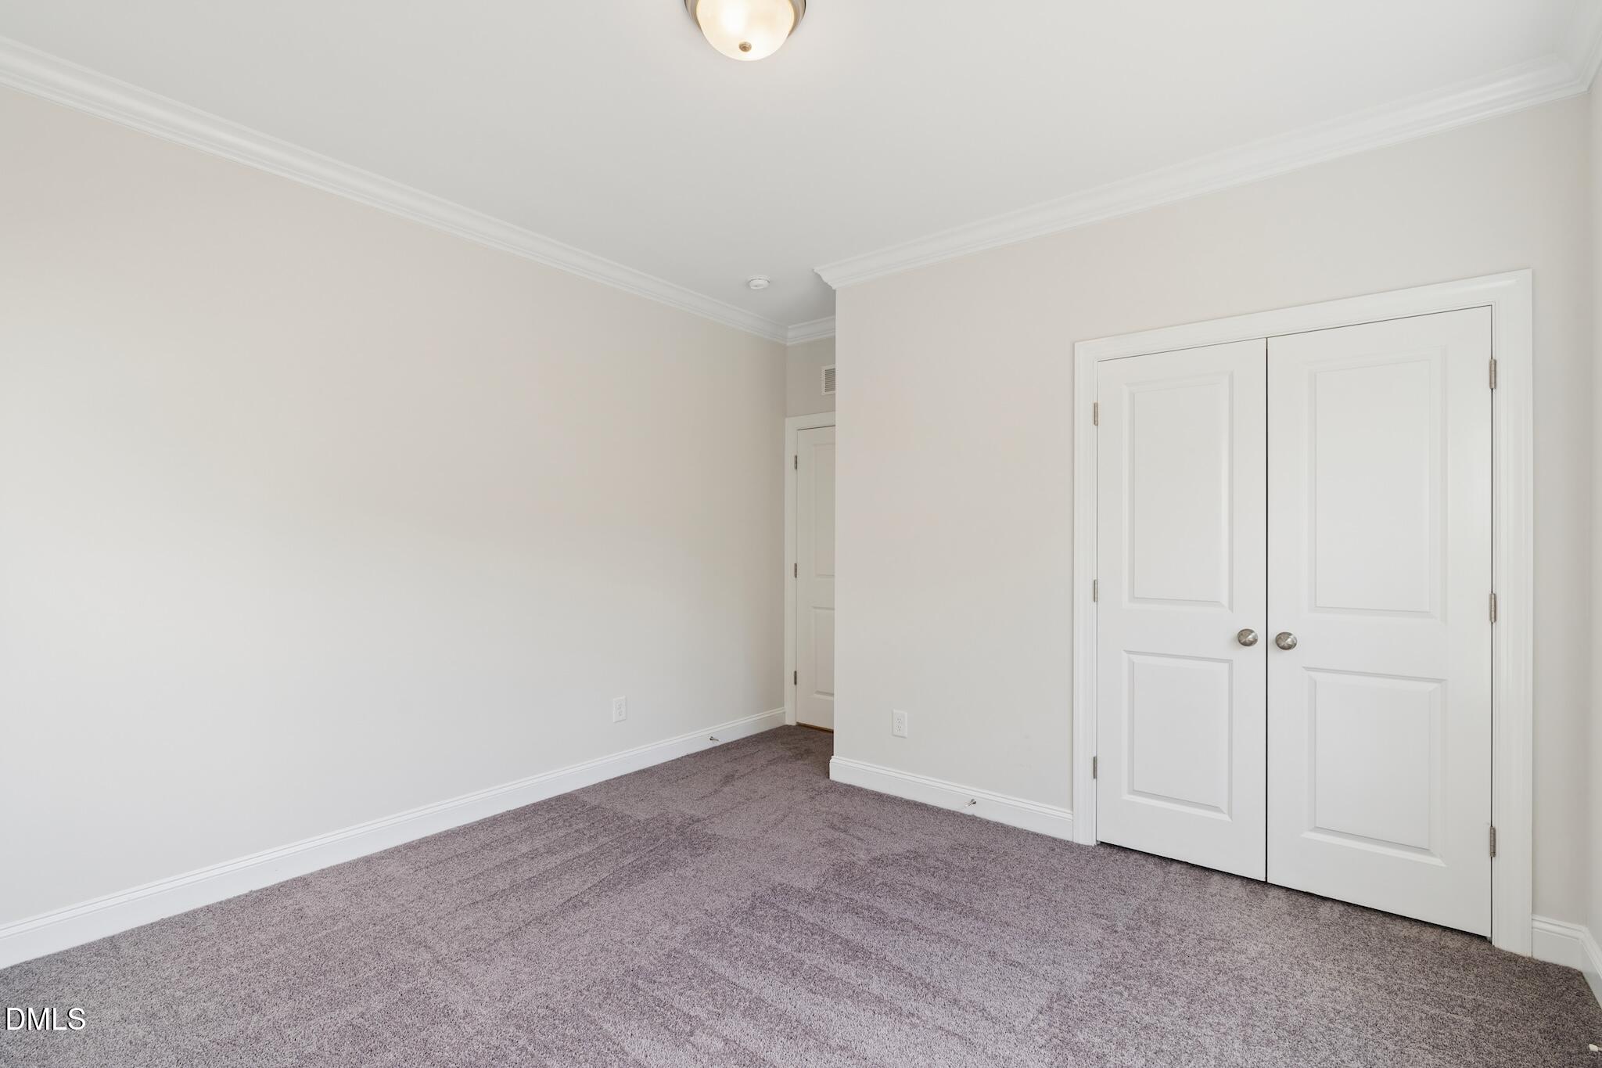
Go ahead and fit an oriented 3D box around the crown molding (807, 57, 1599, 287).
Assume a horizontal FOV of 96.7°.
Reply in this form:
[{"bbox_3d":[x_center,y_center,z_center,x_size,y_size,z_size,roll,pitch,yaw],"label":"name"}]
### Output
[{"bbox_3d":[1.233,-1.393,3.027,2.891,0.104,0.085,0,0,38],"label":"crown molding"}]

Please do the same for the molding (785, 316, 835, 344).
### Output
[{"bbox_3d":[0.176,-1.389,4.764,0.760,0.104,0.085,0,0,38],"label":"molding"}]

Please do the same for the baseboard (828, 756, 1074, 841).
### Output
[{"bbox_3d":[0.676,1.282,3.494,1.297,0.127,0.016,0,0,38],"label":"baseboard"}]

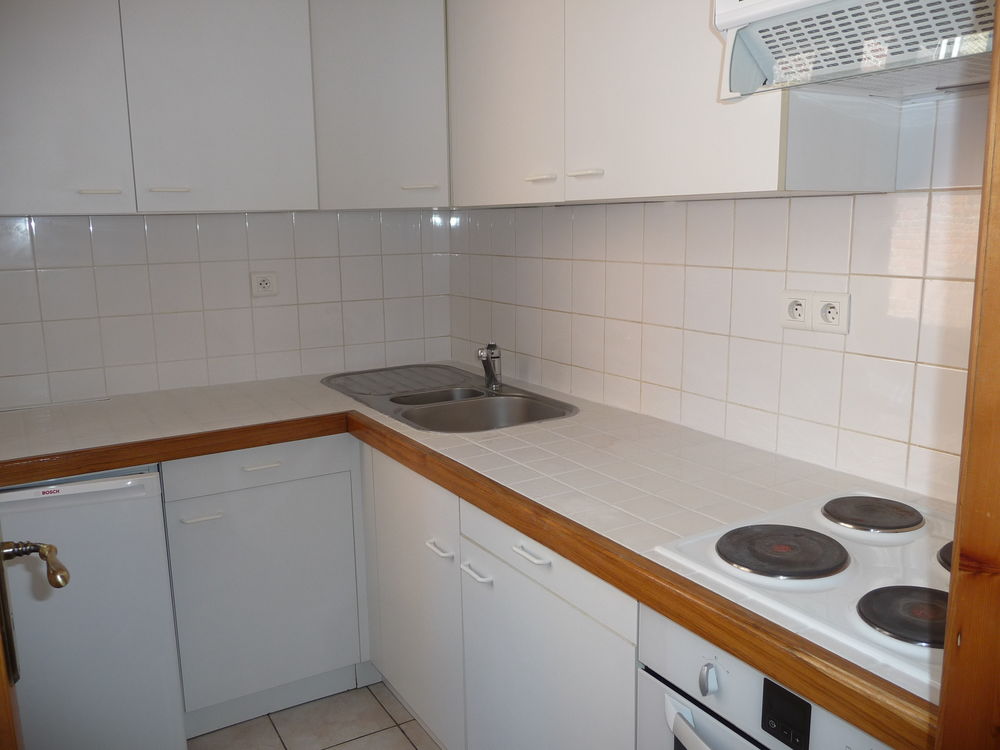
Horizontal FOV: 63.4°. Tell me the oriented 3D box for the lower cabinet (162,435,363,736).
[{"bbox_3d":[-0.768,0.536,2.438,0.497,0.816,0.584,-7,12,-30],"label":"lower cabinet"}]

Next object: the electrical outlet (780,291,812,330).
[{"bbox_3d":[0.615,-0.135,1.677,0.016,0.080,0.081,-7,12,-30],"label":"electrical outlet"}]

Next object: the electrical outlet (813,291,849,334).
[{"bbox_3d":[0.658,-0.124,1.607,0.016,0.081,0.082,-7,12,-30],"label":"electrical outlet"}]

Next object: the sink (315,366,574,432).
[{"bbox_3d":[-0.187,0.128,2.469,0.492,0.160,0.976,-7,12,-30],"label":"sink"}]

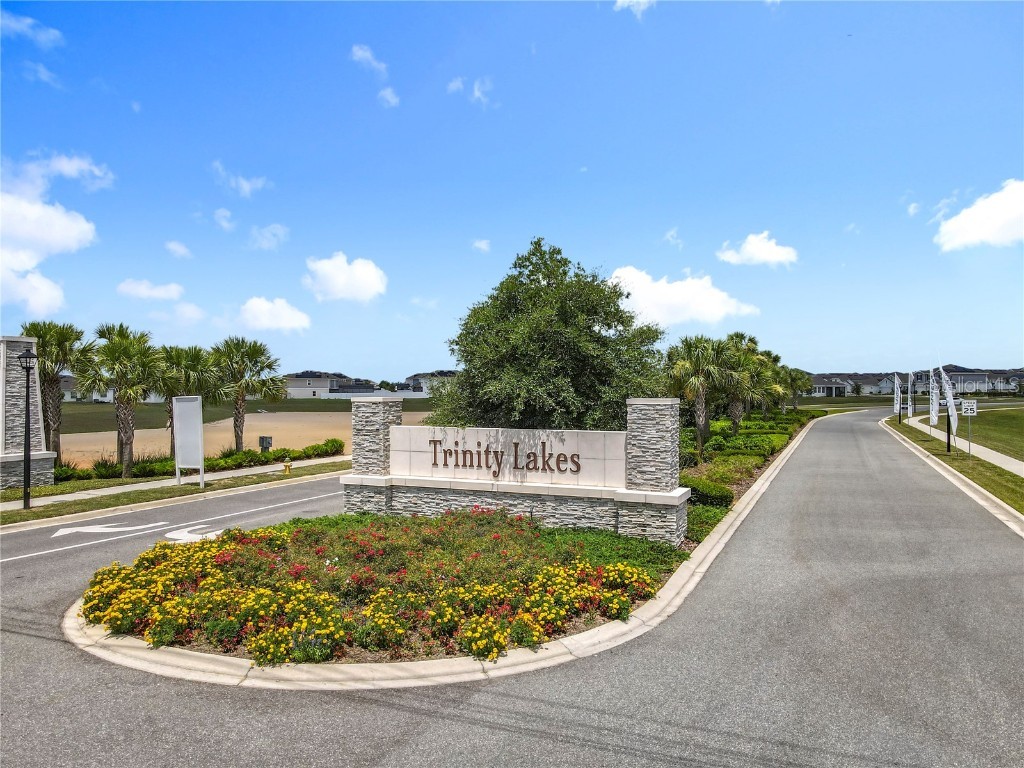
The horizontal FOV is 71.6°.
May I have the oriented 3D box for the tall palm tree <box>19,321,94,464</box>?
[{"bbox_3d":[-19.600,0.570,30.600,3.100,6.600,3.100,0,0,0],"label":"tall palm tree"}]

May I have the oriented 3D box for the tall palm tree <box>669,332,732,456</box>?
[{"bbox_3d":[9.243,0.592,35.000,3.050,6.100,3.050,0,0,24],"label":"tall palm tree"}]

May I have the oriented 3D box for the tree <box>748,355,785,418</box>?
[{"bbox_3d":[23.751,0.511,66.000,3.200,6.300,3.200,0,0,24],"label":"tree"}]

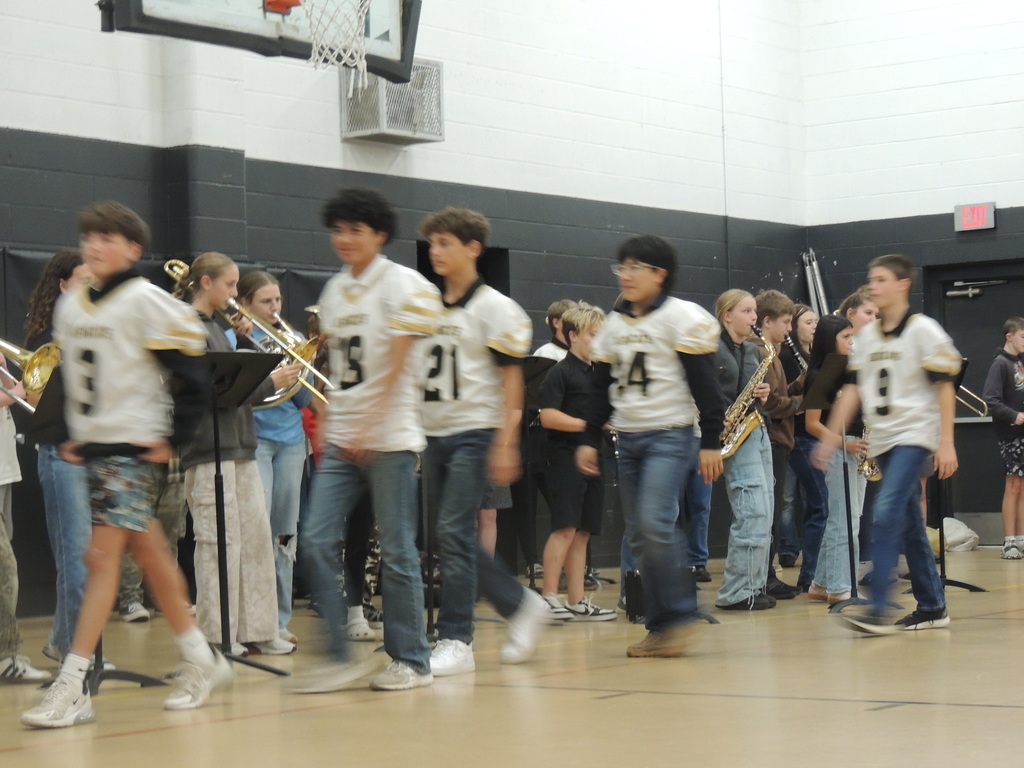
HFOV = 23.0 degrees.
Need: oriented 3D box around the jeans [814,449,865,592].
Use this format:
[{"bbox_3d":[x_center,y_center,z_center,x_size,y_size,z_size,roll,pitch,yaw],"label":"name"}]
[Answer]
[{"bbox_3d":[1.683,0.650,12.916,0.270,0.850,0.340,-3,-2,35],"label":"jeans"}]

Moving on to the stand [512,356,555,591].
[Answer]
[{"bbox_3d":[0.102,0.542,13.889,0.430,1.340,0.510,-3,-2,37],"label":"stand"}]

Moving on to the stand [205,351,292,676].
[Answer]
[{"bbox_3d":[-1.030,0.479,9.265,0.460,1.170,0.510,-3,-2,38],"label":"stand"}]

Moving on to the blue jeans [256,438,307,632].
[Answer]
[{"bbox_3d":[-1.031,0.613,10.697,0.280,0.900,0.360,-3,-2,37],"label":"blue jeans"}]

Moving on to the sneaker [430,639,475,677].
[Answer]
[{"bbox_3d":[-0.251,0.993,9.154,0.105,0.125,0.285,-3,-2,36],"label":"sneaker"}]

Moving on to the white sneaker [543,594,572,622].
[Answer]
[{"bbox_3d":[0.263,1.069,11.972,0.265,0.105,0.100,-3,-2,29],"label":"white sneaker"}]

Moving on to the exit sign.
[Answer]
[{"bbox_3d":[3.586,-1.289,19.462,0.315,0.195,0.045,-3,-2,36],"label":"exit sign"}]

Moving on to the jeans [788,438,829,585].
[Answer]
[{"bbox_3d":[1.692,0.693,14.350,0.270,0.900,0.340,-3,-2,33],"label":"jeans"}]

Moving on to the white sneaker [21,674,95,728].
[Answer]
[{"bbox_3d":[-1.410,0.981,7.791,0.100,0.135,0.265,-3,-2,37],"label":"white sneaker"}]

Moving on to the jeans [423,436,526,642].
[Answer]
[{"bbox_3d":[-0.165,0.571,9.536,0.360,0.840,0.540,-3,-2,36],"label":"jeans"}]

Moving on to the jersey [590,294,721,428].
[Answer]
[{"bbox_3d":[0.567,-0.076,9.858,0.470,0.540,0.270,-3,-3,41],"label":"jersey"}]

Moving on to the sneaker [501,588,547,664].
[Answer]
[{"bbox_3d":[0.038,0.916,9.585,0.105,0.280,0.125,-3,-42,36],"label":"sneaker"}]

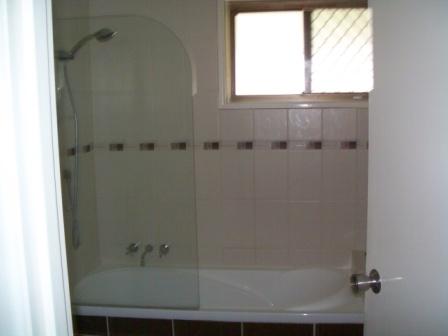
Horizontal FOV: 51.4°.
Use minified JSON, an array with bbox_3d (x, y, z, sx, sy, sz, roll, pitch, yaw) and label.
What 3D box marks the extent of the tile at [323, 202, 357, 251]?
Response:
[{"bbox_3d":[0.686,0.344,2.771,0.200,0.298,0.010,0,5,7],"label":"tile"}]

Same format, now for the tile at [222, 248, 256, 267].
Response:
[{"bbox_3d":[0.090,0.543,2.869,0.200,0.110,0.010,0,7,6],"label":"tile"}]

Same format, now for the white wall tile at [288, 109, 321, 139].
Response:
[{"bbox_3d":[0.476,-0.256,2.733,0.200,0.188,0.010,0,7,6],"label":"white wall tile"}]

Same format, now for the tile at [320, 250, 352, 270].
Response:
[{"bbox_3d":[0.689,0.552,2.788,0.200,0.115,0.010,0,5,7],"label":"tile"}]

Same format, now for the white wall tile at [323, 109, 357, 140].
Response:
[{"bbox_3d":[0.677,-0.253,2.720,0.200,0.180,0.010,0,5,7],"label":"white wall tile"}]

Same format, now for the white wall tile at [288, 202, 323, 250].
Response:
[{"bbox_3d":[0.485,0.339,2.806,0.200,0.300,0.010,0,7,6],"label":"white wall tile"}]

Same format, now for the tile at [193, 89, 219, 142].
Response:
[{"bbox_3d":[-0.124,-0.310,2.813,0.200,0.298,0.010,0,5,7],"label":"tile"}]

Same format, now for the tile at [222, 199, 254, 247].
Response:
[{"bbox_3d":[0.087,0.340,2.844,0.200,0.300,0.010,0,7,6],"label":"tile"}]

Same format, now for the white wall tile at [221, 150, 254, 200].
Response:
[{"bbox_3d":[0.081,0.045,2.819,0.200,0.298,0.010,0,5,7],"label":"white wall tile"}]

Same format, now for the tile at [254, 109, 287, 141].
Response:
[{"bbox_3d":[0.277,-0.255,2.753,0.200,0.188,0.010,0,7,6],"label":"tile"}]

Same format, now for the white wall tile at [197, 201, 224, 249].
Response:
[{"bbox_3d":[-0.115,0.347,2.868,0.200,0.298,0.010,0,5,7],"label":"white wall tile"}]

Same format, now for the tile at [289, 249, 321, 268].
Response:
[{"bbox_3d":[0.488,0.542,2.831,0.200,0.110,0.010,0,7,6],"label":"tile"}]

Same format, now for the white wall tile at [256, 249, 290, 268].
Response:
[{"bbox_3d":[0.288,0.555,2.837,0.200,0.117,0.010,0,5,7],"label":"white wall tile"}]

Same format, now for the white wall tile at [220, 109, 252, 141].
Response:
[{"bbox_3d":[0.078,-0.254,2.772,0.200,0.188,0.010,0,7,6],"label":"white wall tile"}]

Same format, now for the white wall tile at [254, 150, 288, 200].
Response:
[{"bbox_3d":[0.281,0.044,2.794,0.200,0.298,0.010,0,5,7],"label":"white wall tile"}]

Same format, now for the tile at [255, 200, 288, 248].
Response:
[{"bbox_3d":[0.285,0.346,2.820,0.200,0.298,0.010,0,5,7],"label":"tile"}]

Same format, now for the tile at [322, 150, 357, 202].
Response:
[{"bbox_3d":[0.679,0.040,2.750,0.200,0.300,0.010,0,7,6],"label":"tile"}]

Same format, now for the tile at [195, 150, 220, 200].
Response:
[{"bbox_3d":[-0.109,0.043,2.826,0.184,0.300,0.010,0,7,6],"label":"tile"}]

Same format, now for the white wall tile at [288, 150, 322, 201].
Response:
[{"bbox_3d":[0.480,0.041,2.769,0.200,0.300,0.010,0,7,6],"label":"white wall tile"}]

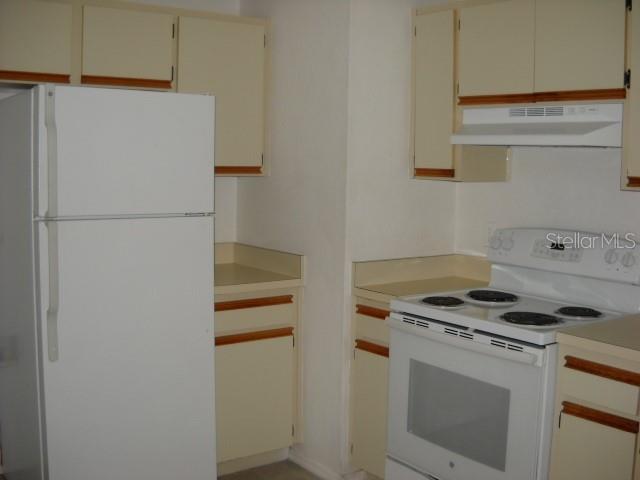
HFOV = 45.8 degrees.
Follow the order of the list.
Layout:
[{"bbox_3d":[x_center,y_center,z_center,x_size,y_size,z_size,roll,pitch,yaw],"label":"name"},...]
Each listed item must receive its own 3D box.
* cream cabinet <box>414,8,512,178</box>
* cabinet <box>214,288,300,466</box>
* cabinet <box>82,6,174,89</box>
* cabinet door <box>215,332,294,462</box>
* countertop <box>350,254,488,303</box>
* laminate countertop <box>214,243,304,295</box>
[{"bbox_3d":[0.629,-0.647,3.384,0.333,0.767,0.322,-3,7,-36],"label":"cream cabinet"},{"bbox_3d":[-0.472,0.594,3.696,0.509,0.791,0.623,-3,7,-36],"label":"cabinet"},{"bbox_3d":[-0.884,-0.824,3.317,0.434,0.353,0.310,-4,8,-36],"label":"cabinet"},{"bbox_3d":[-0.320,0.725,3.550,0.460,0.588,0.030,-4,7,-36],"label":"cabinet door"},{"bbox_3d":[0.491,0.173,3.385,0.634,0.143,0.310,-3,7,-36],"label":"countertop"},{"bbox_3d":[-0.464,0.131,3.645,0.509,0.143,0.628,-3,7,-36],"label":"laminate countertop"}]

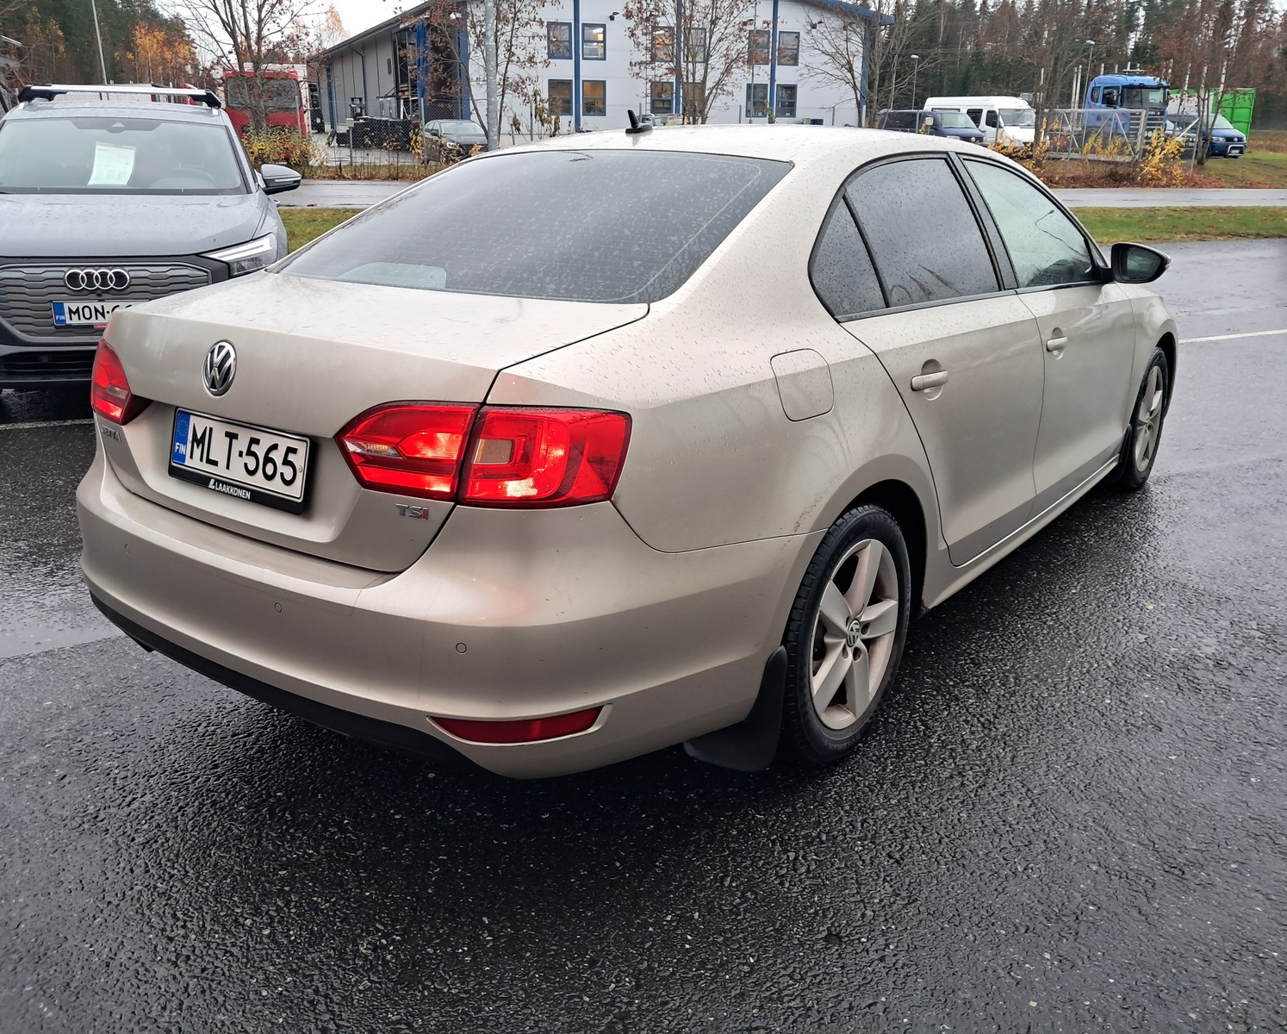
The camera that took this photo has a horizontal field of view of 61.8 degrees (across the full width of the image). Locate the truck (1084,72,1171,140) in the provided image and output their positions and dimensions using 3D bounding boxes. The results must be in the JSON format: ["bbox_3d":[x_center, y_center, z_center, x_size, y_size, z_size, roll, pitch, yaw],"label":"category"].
[{"bbox_3d":[21.065,-18.745,50.645,2.550,3.450,6.000,-7,21,-19],"label":"truck"}]

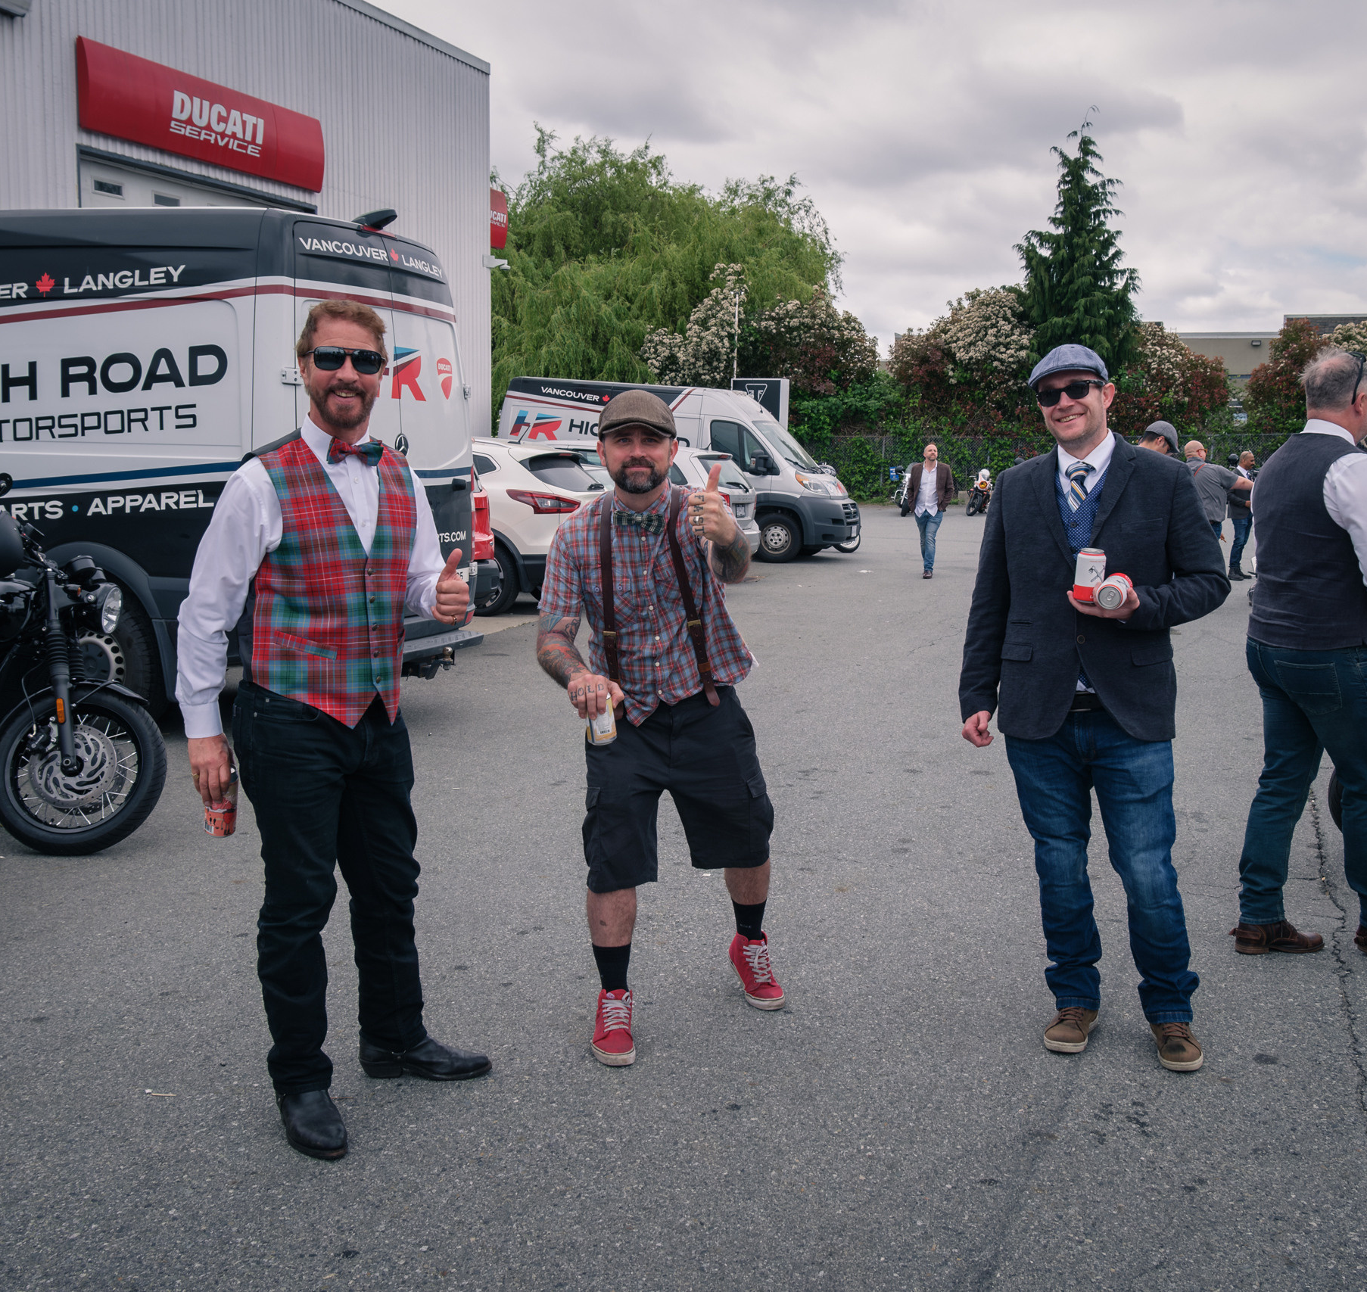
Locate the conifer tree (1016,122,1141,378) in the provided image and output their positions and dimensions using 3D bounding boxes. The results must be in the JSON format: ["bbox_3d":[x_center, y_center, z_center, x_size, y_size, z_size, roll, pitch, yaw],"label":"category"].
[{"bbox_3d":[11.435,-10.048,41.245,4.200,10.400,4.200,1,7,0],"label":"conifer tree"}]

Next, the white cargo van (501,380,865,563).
[{"bbox_3d":[0.020,-2.742,21.702,5.500,2.550,2.100,5,8,17],"label":"white cargo van"}]

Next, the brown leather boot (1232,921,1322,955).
[{"bbox_3d":[1.809,0.857,4.265,0.300,0.140,0.110,0,7,-6],"label":"brown leather boot"}]

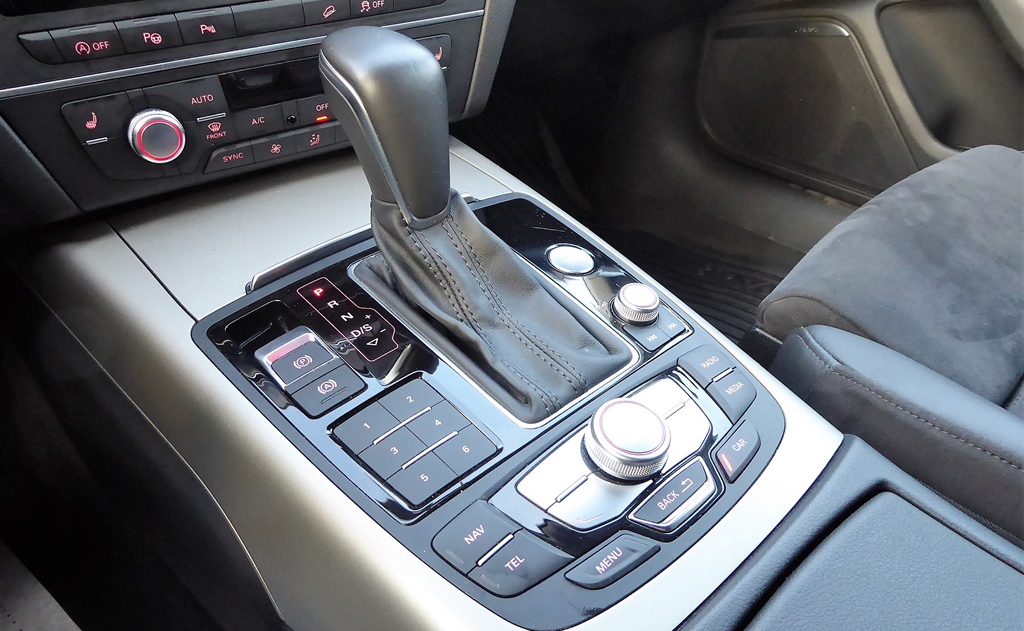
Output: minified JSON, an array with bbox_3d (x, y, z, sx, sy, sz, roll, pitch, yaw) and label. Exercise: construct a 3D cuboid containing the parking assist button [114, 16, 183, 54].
[{"bbox_3d":[-0.181,-0.140,0.368,0.028,0.015,0.009,-23,36,-29],"label":"parking assist button"}]

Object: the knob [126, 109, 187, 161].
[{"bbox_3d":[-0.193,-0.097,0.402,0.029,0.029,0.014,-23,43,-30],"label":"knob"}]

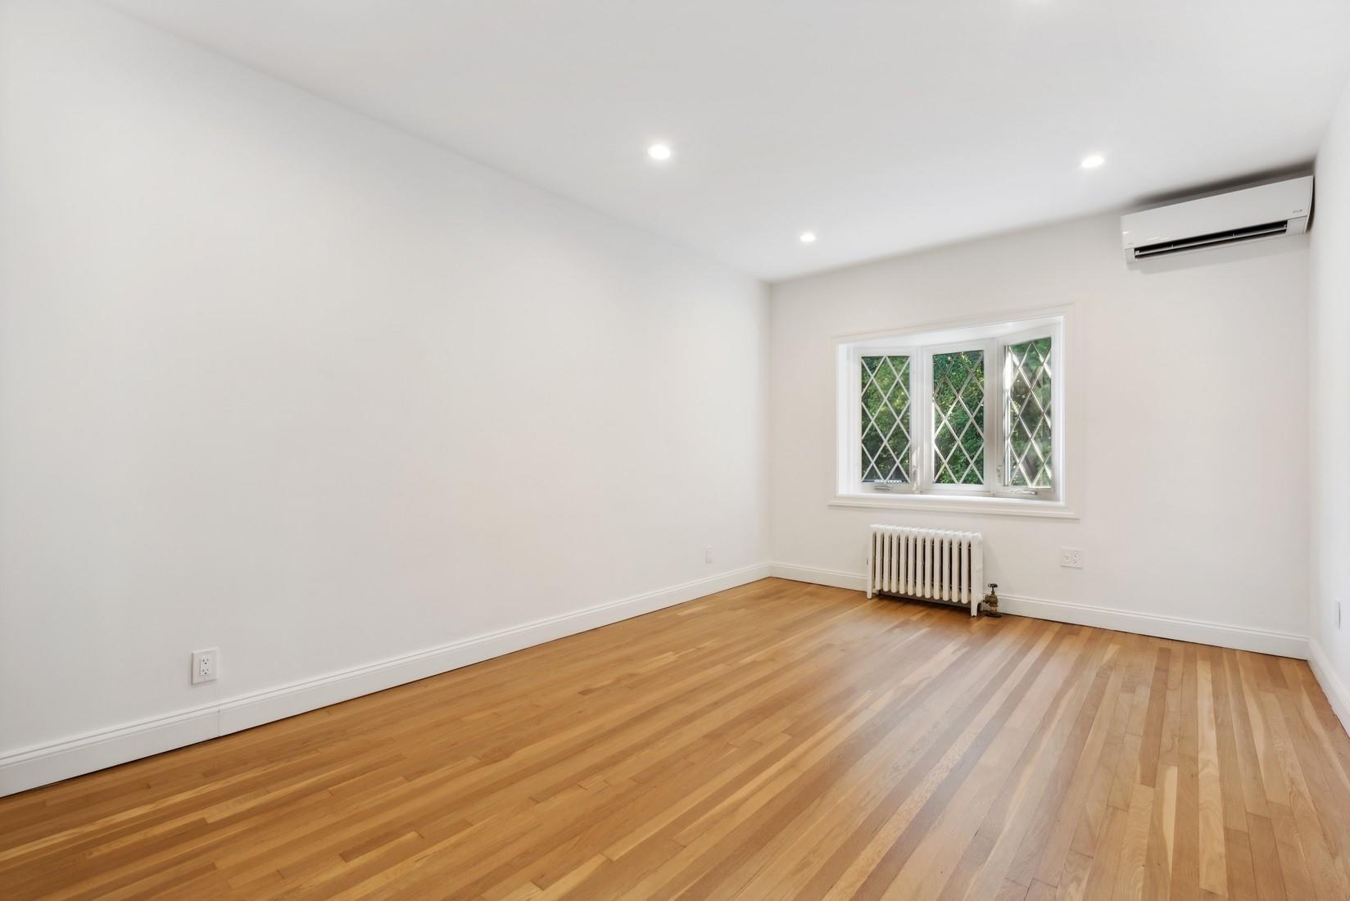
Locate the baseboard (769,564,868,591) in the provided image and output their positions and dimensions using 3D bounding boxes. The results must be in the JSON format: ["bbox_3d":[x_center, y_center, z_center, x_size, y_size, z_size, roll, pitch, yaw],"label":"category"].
[{"bbox_3d":[1.252,1.114,5.301,0.942,0.132,0.018,0,0,41],"label":"baseboard"}]

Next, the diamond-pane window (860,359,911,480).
[{"bbox_3d":[1.842,-0.268,5.241,0.411,1.106,0.040,0,0,11],"label":"diamond-pane window"}]

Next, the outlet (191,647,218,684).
[{"bbox_3d":[-1.873,0.862,2.395,0.009,0.125,0.080,0,0,41],"label":"outlet"}]

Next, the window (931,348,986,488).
[{"bbox_3d":[2.367,-0.267,5.015,0.409,1.106,0.040,0,0,41],"label":"window"}]

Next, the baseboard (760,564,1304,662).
[{"bbox_3d":[2.215,1.114,4.477,3.486,0.132,0.018,0,0,41],"label":"baseboard"}]

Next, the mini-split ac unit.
[{"bbox_3d":[3.167,-1.318,3.554,0.825,0.285,0.215,0,0,41],"label":"mini-split ac unit"}]

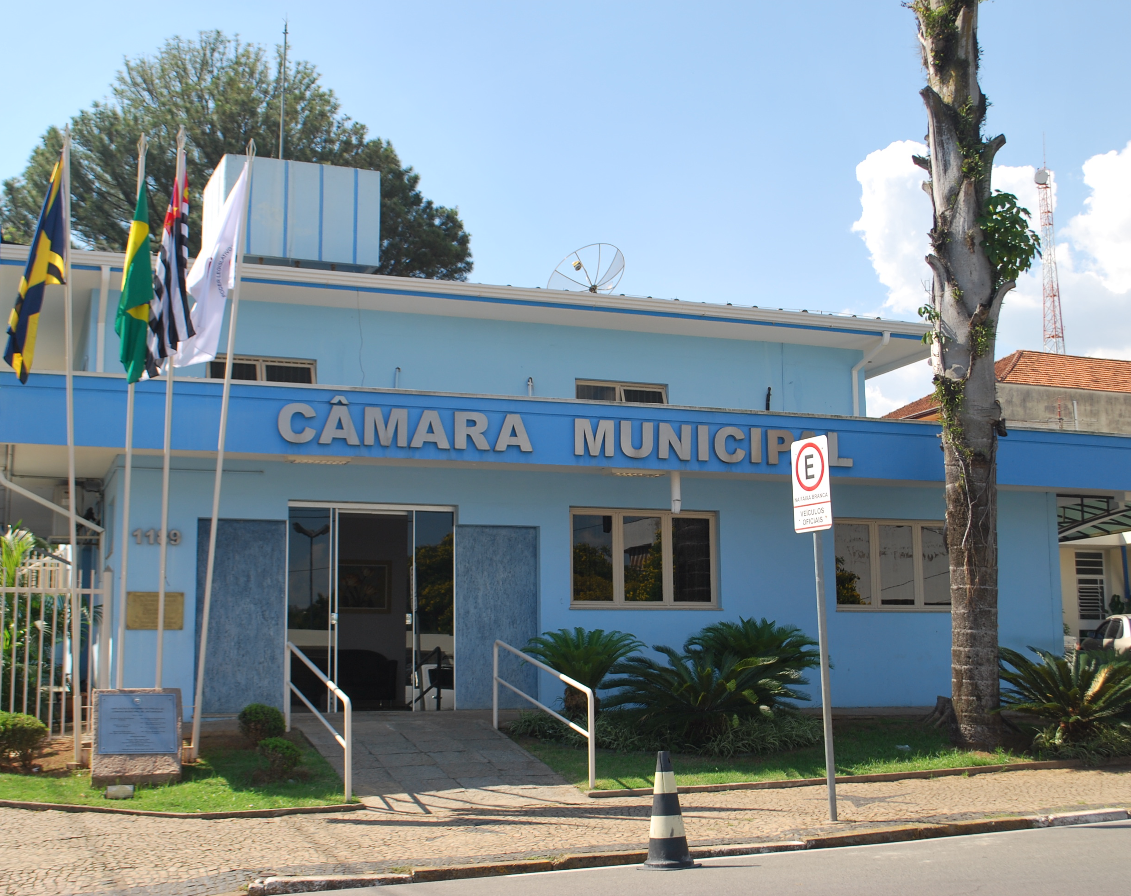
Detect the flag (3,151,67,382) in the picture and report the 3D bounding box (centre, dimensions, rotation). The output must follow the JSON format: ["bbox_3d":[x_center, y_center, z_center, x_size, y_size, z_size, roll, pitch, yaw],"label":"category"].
[{"bbox_3d":[-5.040,-1.742,13.779,0.576,2.246,0.350,3,-9,-21],"label":"flag"}]

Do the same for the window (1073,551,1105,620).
[{"bbox_3d":[12.691,3.335,35.002,0.899,1.633,0.100,3,-9,-21],"label":"window"}]

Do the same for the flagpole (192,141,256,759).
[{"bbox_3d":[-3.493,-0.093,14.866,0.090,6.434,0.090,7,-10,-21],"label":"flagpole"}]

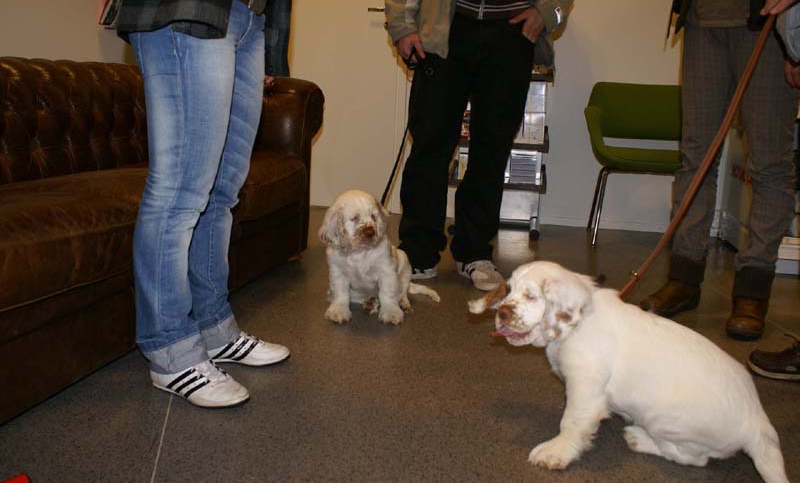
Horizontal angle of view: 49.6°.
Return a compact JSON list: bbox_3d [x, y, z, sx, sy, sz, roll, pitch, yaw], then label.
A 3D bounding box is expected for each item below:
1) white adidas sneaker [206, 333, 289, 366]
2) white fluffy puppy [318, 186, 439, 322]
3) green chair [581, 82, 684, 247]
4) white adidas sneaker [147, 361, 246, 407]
[{"bbox_3d":[-0.441,0.283,2.420,0.275,0.095,0.103,2,12,-2],"label":"white adidas sneaker"},{"bbox_3d":[-0.071,0.031,2.912,0.340,0.415,0.410,5,12,14],"label":"white fluffy puppy"},{"bbox_3d":[1.219,-0.376,4.232,0.620,0.765,0.570,4,12,8],"label":"green chair"},{"bbox_3d":[-0.499,0.333,2.168,0.280,0.095,0.103,7,13,23],"label":"white adidas sneaker"}]

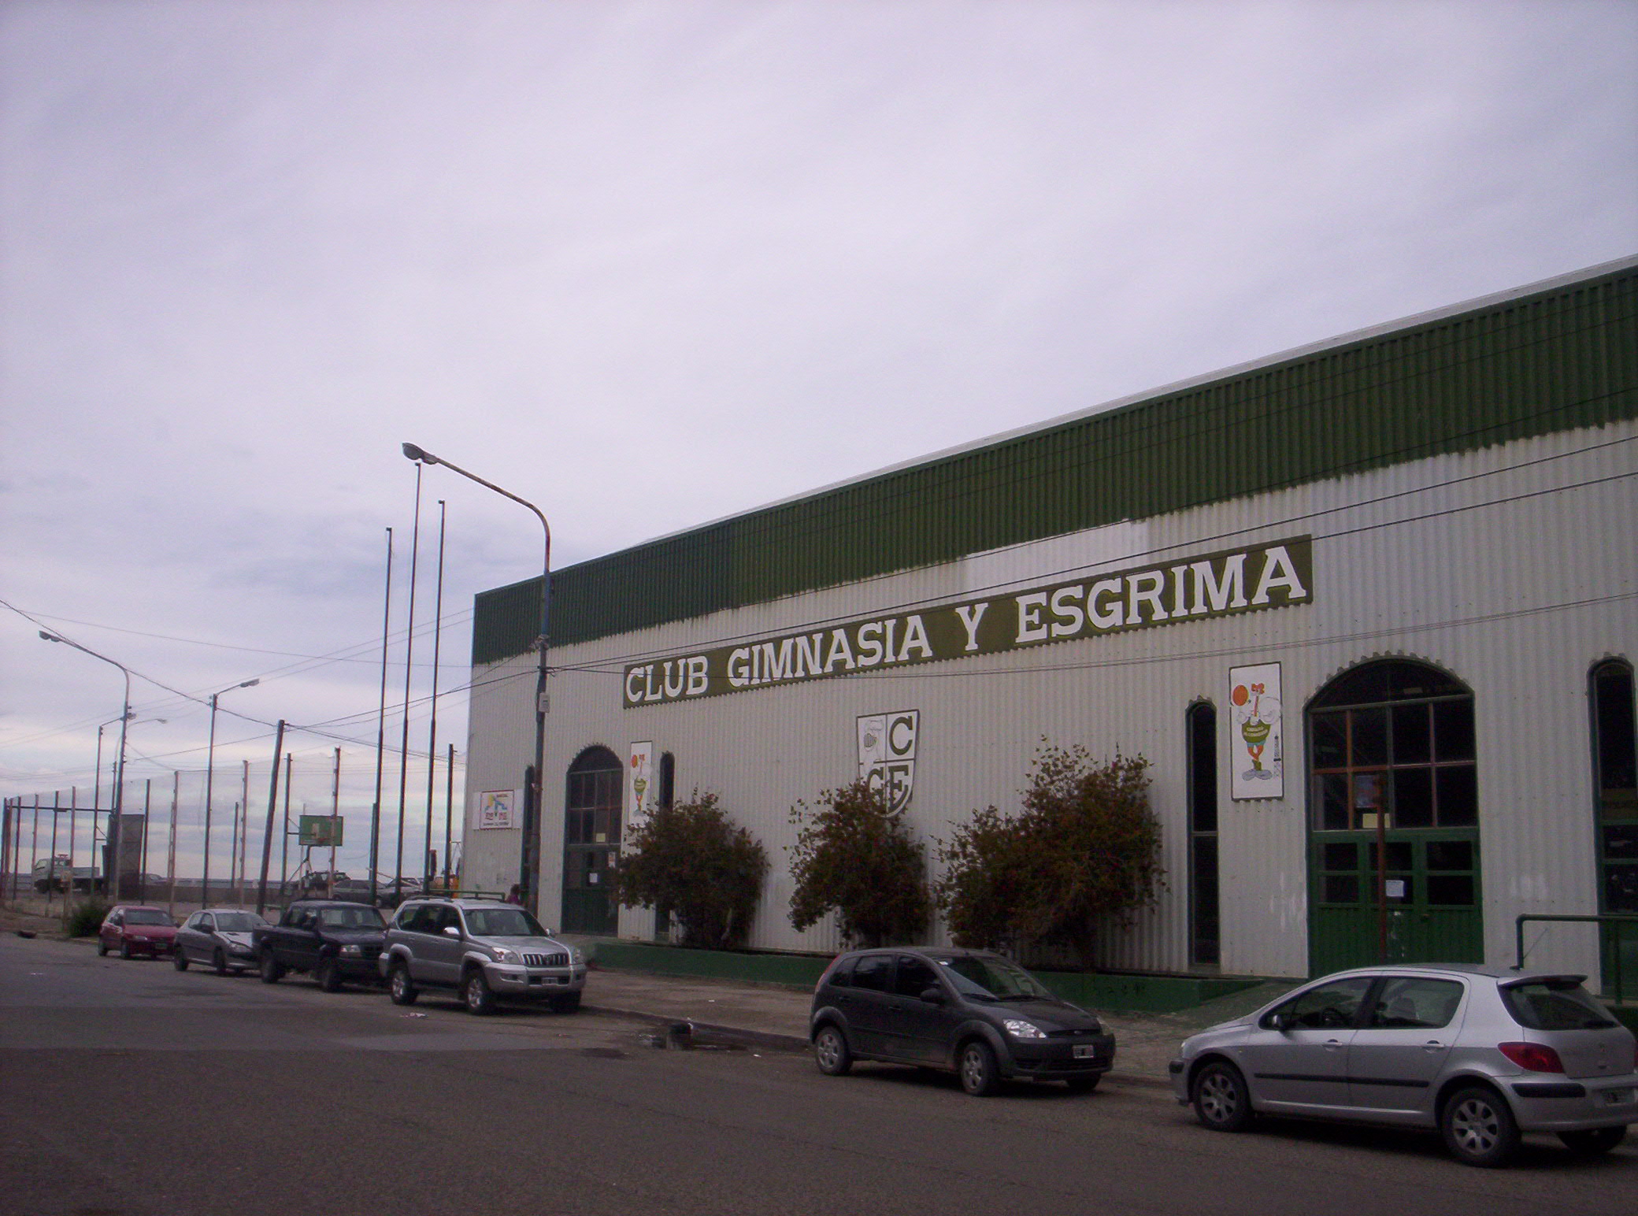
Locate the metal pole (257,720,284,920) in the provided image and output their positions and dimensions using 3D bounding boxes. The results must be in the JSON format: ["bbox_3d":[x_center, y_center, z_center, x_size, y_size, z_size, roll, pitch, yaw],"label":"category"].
[{"bbox_3d":[-17.806,7.228,56.623,0.200,7.180,0.200,10,-12,-35],"label":"metal pole"}]

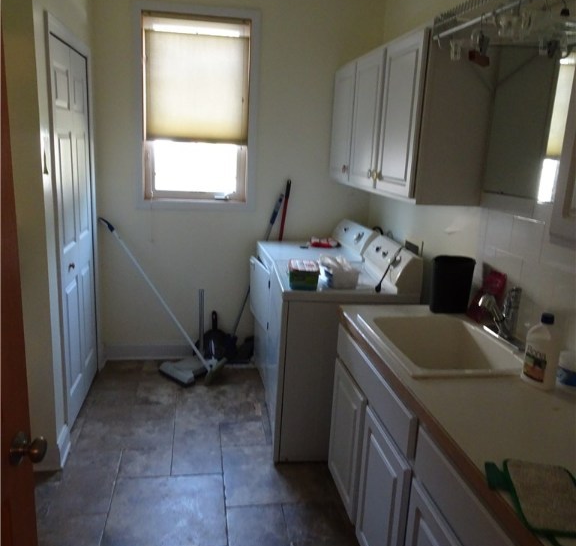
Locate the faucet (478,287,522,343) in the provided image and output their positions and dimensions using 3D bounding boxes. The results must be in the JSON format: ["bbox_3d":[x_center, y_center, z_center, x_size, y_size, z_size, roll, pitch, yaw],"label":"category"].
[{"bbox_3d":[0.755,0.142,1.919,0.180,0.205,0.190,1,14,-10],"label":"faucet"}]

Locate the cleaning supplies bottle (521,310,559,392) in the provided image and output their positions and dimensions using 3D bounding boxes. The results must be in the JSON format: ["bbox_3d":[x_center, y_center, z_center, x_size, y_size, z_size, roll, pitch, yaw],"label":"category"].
[{"bbox_3d":[0.742,0.221,1.551,0.063,0.222,0.093,-3,15,-23],"label":"cleaning supplies bottle"}]

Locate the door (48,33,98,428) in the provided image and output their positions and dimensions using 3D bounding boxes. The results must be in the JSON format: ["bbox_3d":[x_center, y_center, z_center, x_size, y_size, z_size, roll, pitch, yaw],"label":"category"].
[{"bbox_3d":[-1.220,-0.213,3.052,0.045,2.030,0.890,1,14,-10],"label":"door"}]

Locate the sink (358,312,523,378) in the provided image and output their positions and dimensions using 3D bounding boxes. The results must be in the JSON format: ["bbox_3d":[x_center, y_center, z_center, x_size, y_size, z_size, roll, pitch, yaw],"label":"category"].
[{"bbox_3d":[0.589,0.323,1.962,0.560,0.200,0.650,1,14,-10],"label":"sink"}]

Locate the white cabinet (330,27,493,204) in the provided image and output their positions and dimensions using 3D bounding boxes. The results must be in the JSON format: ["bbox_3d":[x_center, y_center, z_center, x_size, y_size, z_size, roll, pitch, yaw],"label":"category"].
[{"bbox_3d":[0.581,-0.837,2.958,0.337,0.745,1.525,1,14,-10],"label":"white cabinet"}]

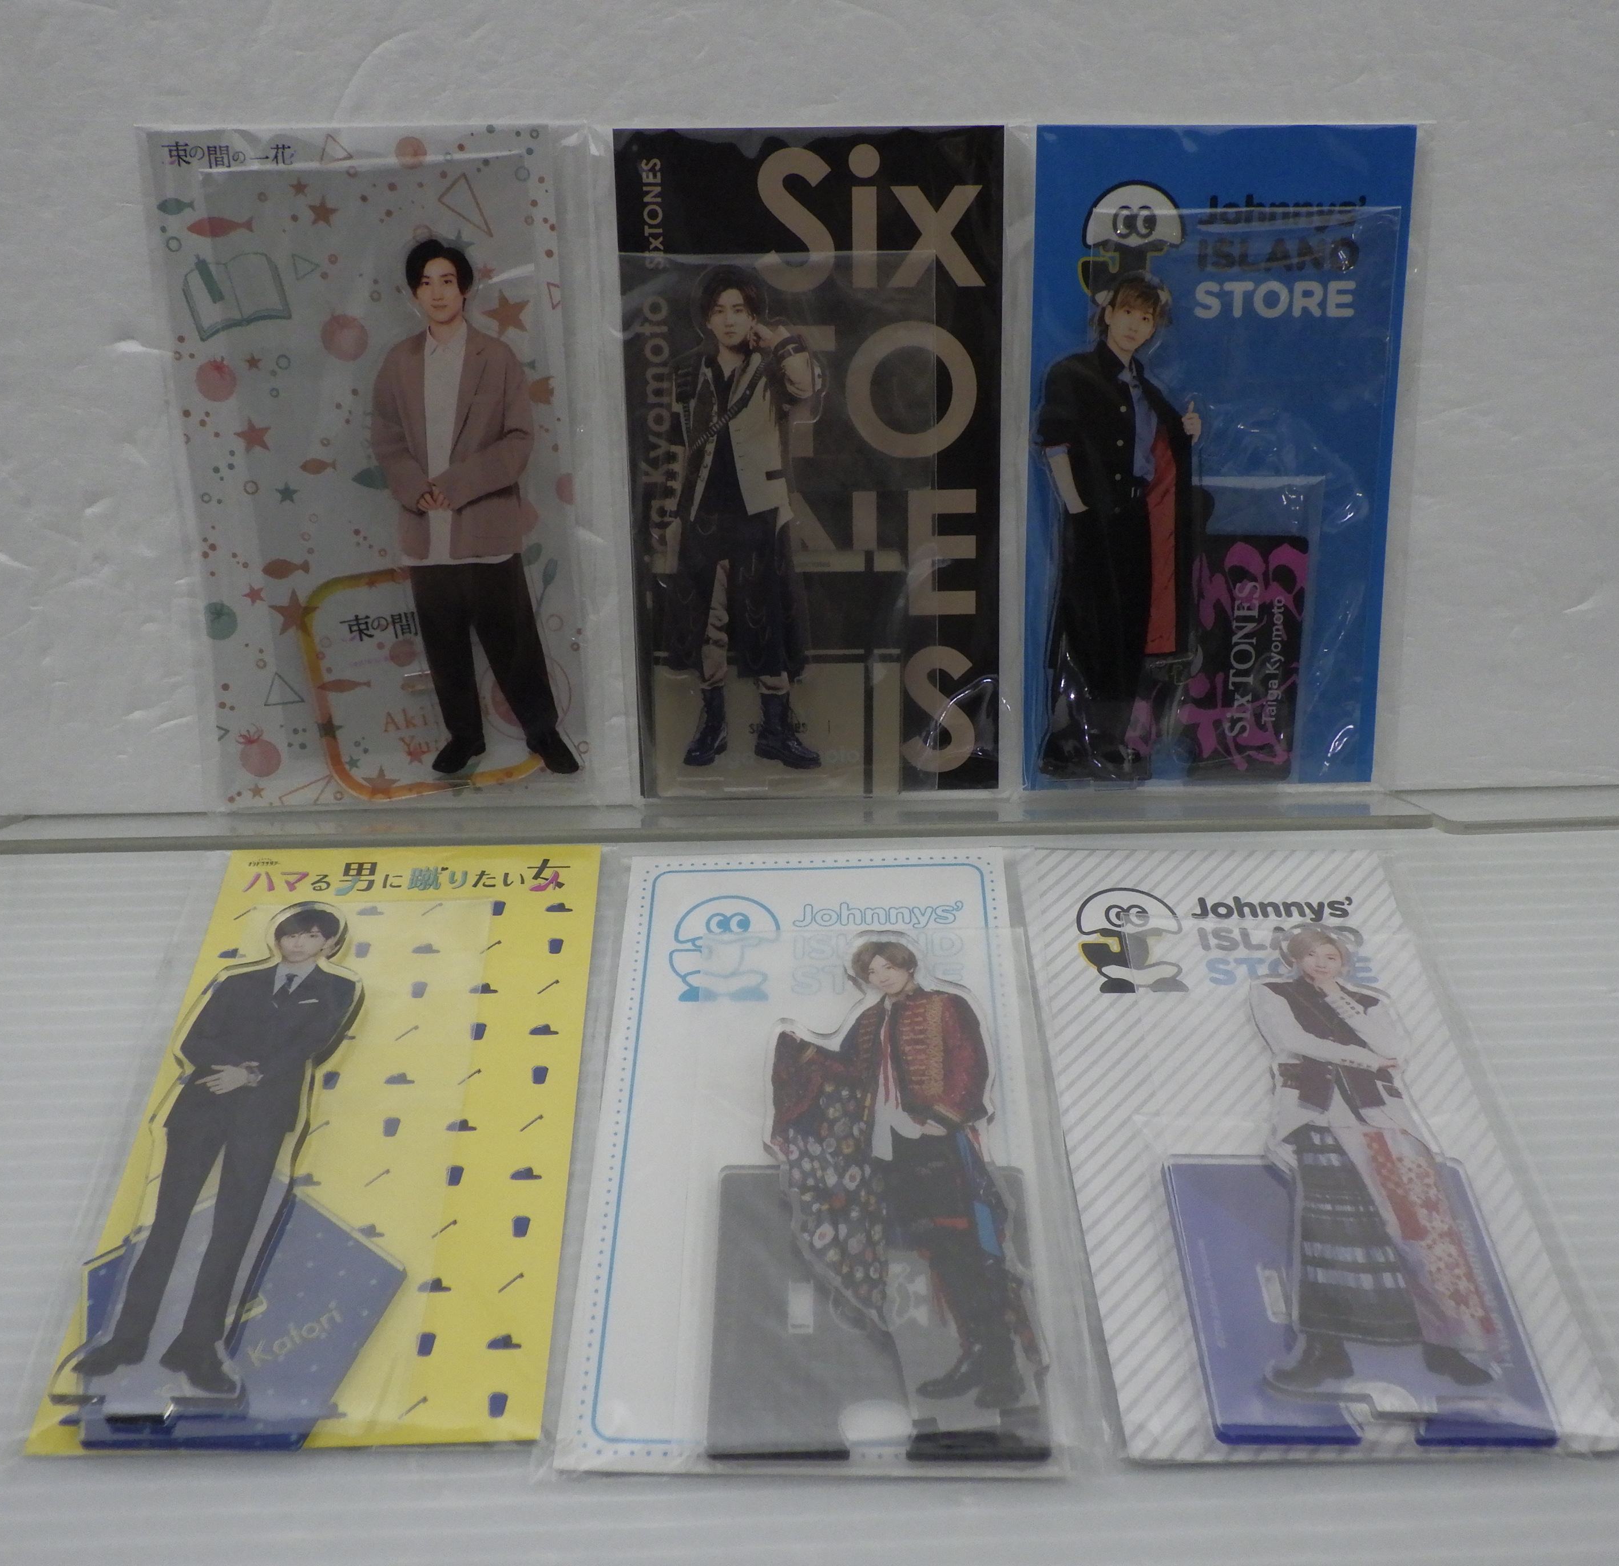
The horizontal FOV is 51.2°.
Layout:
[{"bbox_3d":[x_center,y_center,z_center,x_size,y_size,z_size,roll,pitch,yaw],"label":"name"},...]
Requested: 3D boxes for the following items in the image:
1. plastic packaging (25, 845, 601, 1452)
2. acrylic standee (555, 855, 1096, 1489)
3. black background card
[{"bbox_3d":[-0.127,0.087,0.477,0.121,0.010,0.210,-1,40,-1],"label":"plastic packaging"},{"bbox_3d":[0.002,0.090,0.474,0.120,0.010,0.213,1,40,0],"label":"acrylic standee"},{"bbox_3d":[0.002,-0.099,0.545,0.121,0.213,0.010,-1,14,-1],"label":"black background card"}]

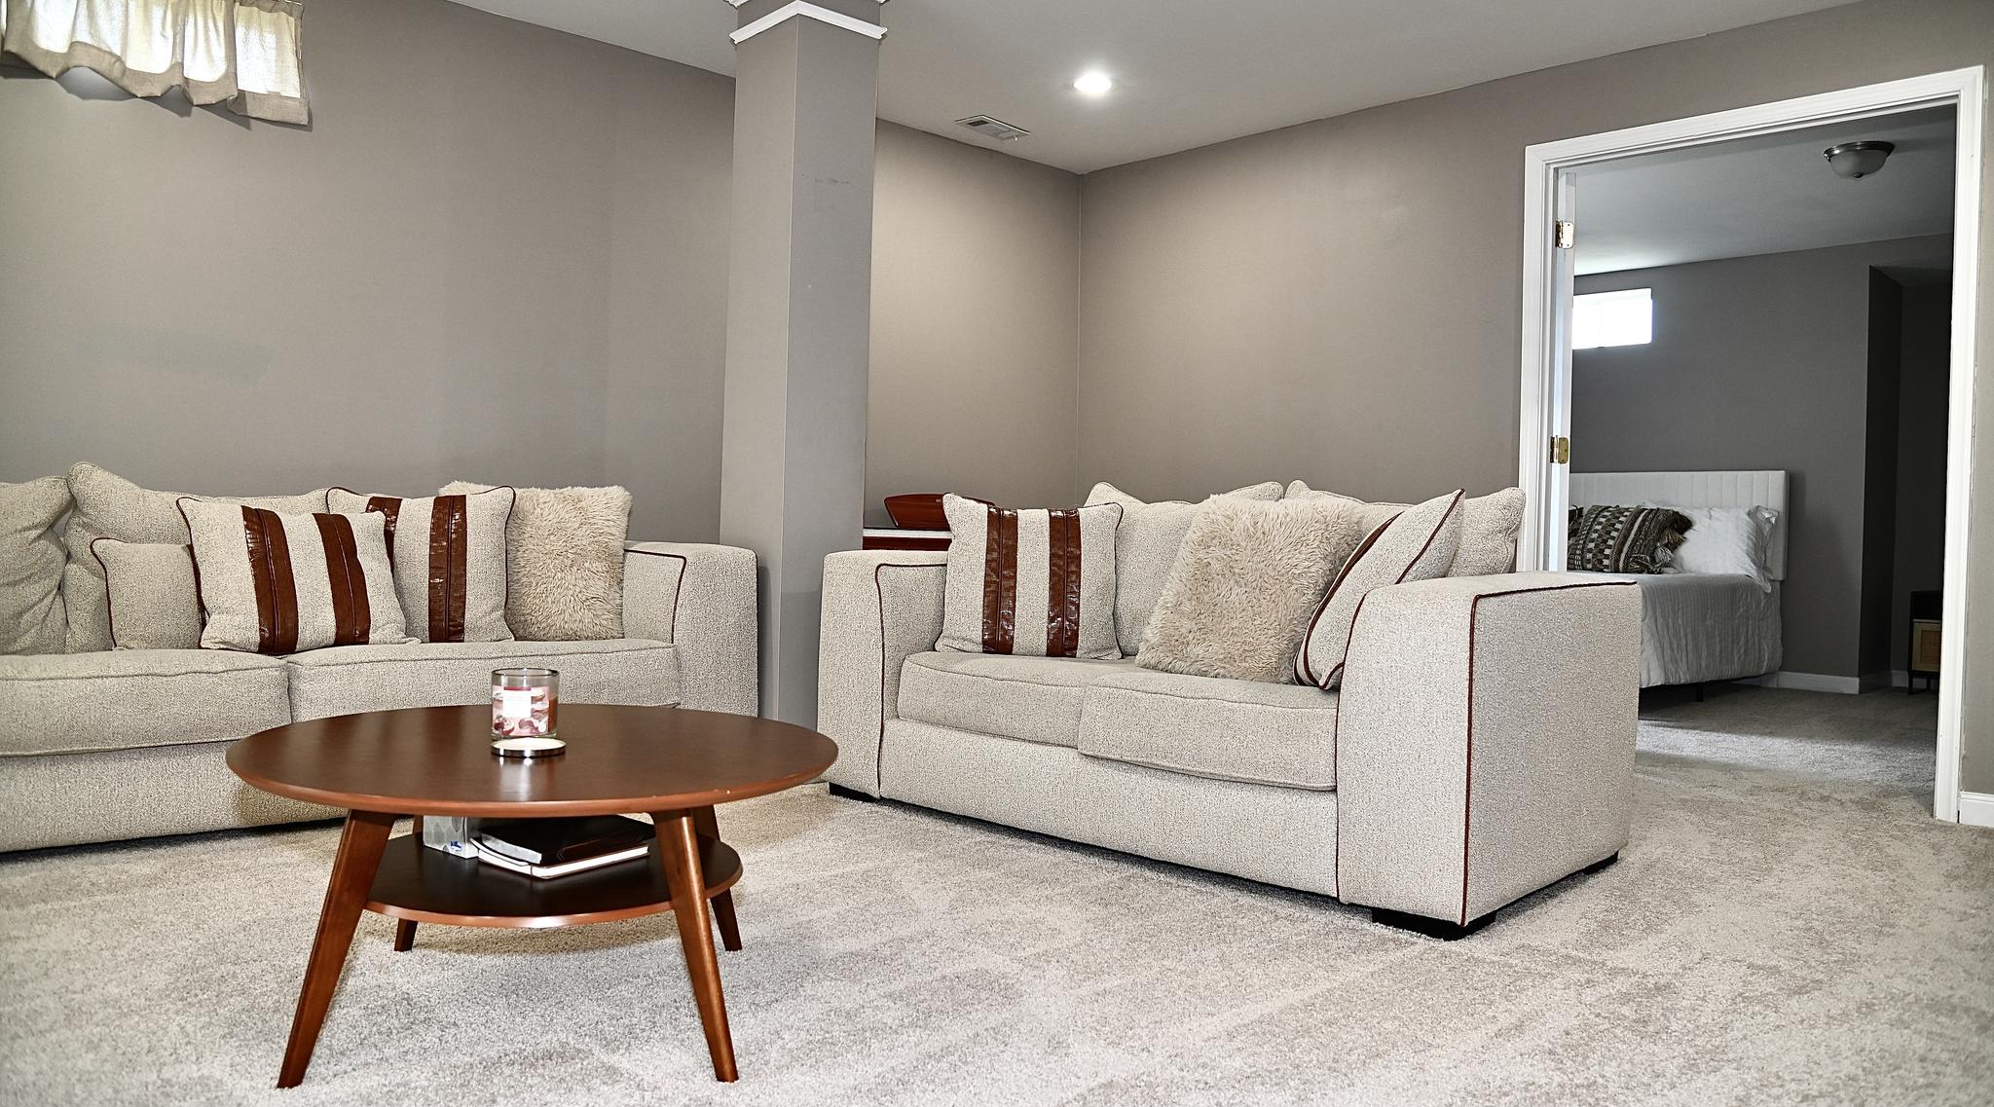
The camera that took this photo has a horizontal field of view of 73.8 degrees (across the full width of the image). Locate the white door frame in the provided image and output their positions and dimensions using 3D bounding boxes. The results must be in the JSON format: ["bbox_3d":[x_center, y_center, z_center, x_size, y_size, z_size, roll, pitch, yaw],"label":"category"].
[{"bbox_3d":[2.287,-0.325,4.189,0.140,2.094,1.306,0,2,-43],"label":"white door frame"}]

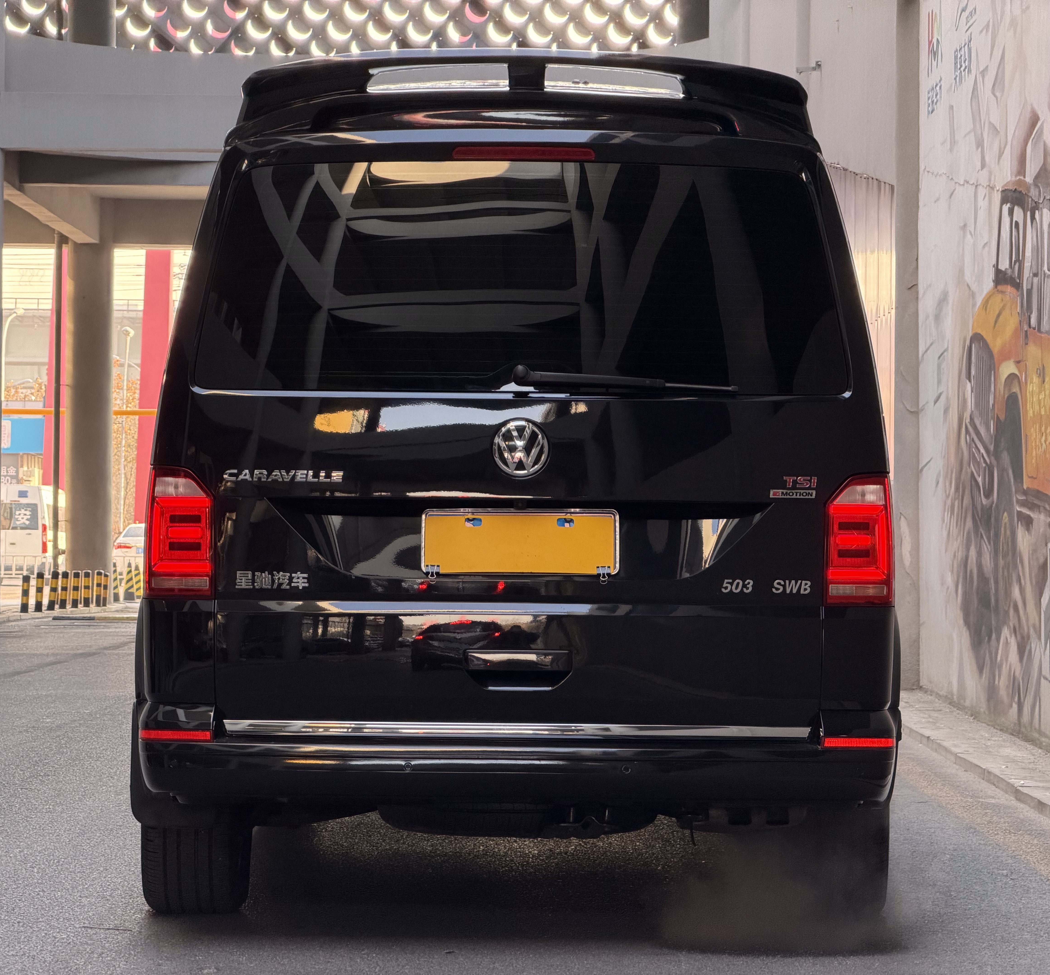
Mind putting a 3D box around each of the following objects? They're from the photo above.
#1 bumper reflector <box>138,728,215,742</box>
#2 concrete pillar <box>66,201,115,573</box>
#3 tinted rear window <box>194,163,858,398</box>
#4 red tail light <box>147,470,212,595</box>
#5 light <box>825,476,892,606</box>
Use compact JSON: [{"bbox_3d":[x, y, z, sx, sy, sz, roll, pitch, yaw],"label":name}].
[{"bbox_3d":[-0.801,0.569,8.620,0.170,0.029,0.035,0,-1,6],"label":"bumper reflector"},{"bbox_3d":[-6.250,-1.249,54.000,0.690,5.650,0.690,1,-1,0],"label":"concrete pillar"},{"bbox_3d":[-0.007,-0.493,8.800,1.520,0.560,0.110,1,-13,0],"label":"tinted rear window"},{"bbox_3d":[-0.804,0.104,8.740,0.158,0.302,0.125,1,-1,0],"label":"red tail light"},{"bbox_3d":[0.776,0.124,8.740,0.158,0.302,0.125,1,-1,0],"label":"light"}]

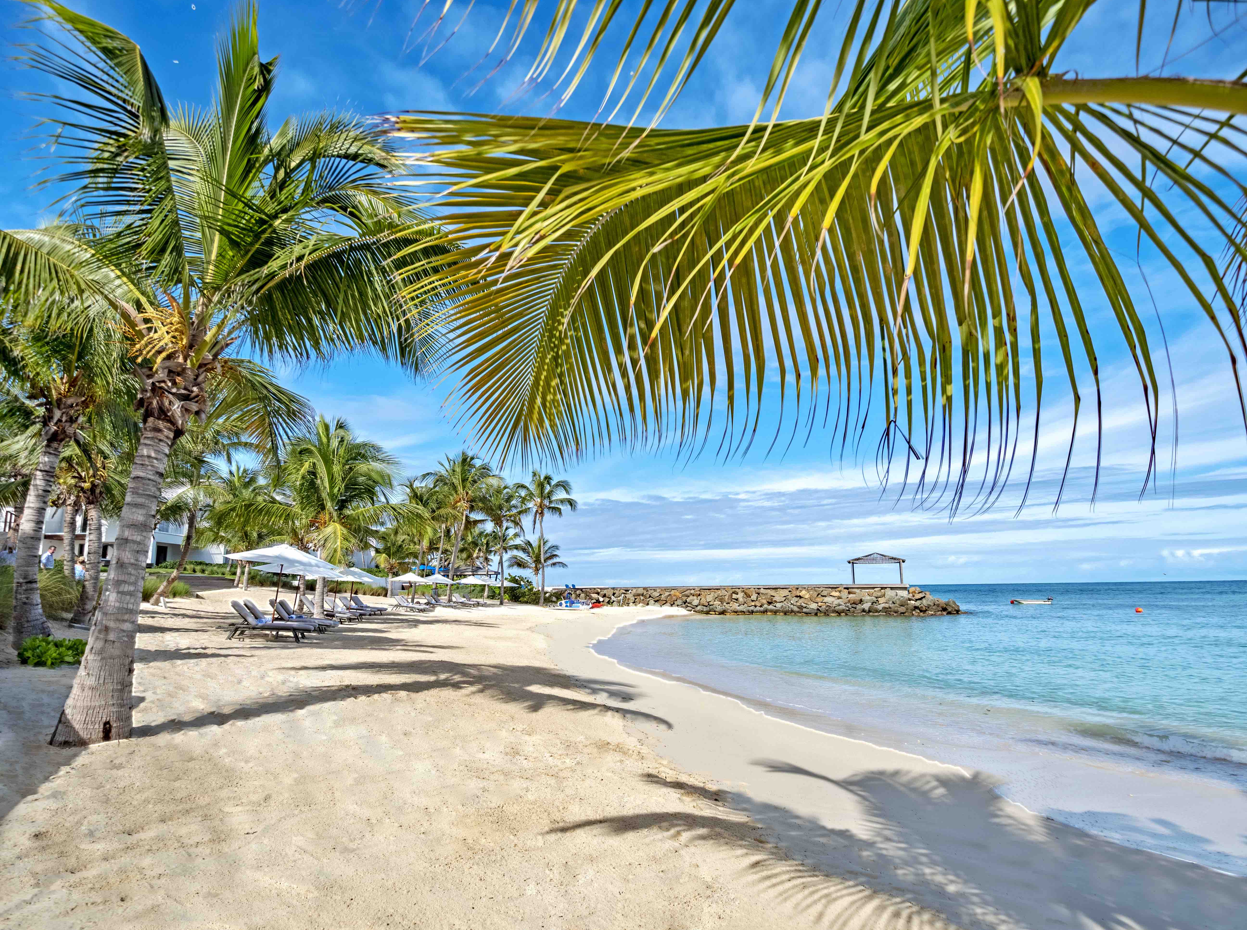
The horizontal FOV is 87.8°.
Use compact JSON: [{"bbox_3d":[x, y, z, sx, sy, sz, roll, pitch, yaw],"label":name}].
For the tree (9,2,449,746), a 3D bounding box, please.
[{"bbox_3d":[-4.704,-1.402,6.930,4.779,8.094,4.779,-1,-11,0],"label":"tree"}]

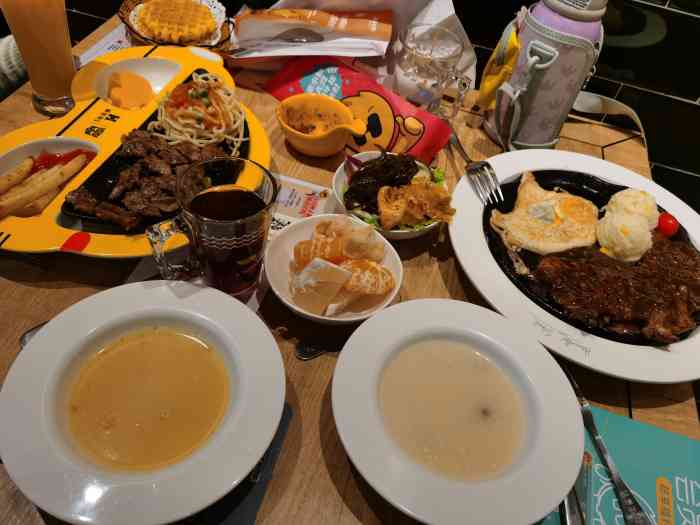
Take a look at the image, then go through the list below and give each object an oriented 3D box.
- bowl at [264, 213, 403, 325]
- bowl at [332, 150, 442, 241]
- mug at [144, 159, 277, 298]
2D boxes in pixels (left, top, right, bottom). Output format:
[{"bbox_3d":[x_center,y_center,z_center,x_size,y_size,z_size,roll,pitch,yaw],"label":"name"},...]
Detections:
[{"bbox_3d":[-0.017,0.015,0.502,0.123,0.045,0.123,6,49,-7],"label":"bowl"},{"bbox_3d":[0.039,-0.060,0.578,0.121,0.045,0.121,6,49,-7],"label":"bowl"},{"bbox_3d":[-0.116,-0.020,0.469,0.103,0.110,0.078,-16,55,-23],"label":"mug"}]

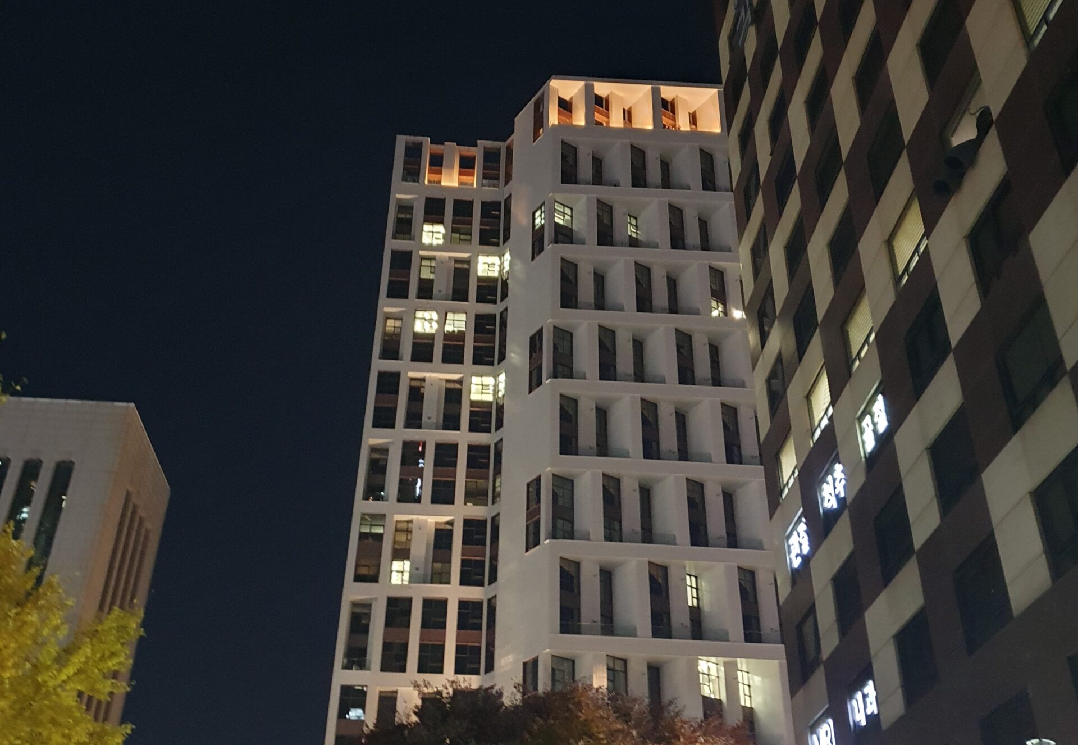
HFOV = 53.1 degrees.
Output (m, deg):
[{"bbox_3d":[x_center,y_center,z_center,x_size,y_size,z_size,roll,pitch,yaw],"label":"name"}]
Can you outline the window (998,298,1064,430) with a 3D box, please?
[{"bbox_3d":[10.431,-0.128,22.689,0.200,1.855,2.240,3,-33,-2],"label":"window"}]

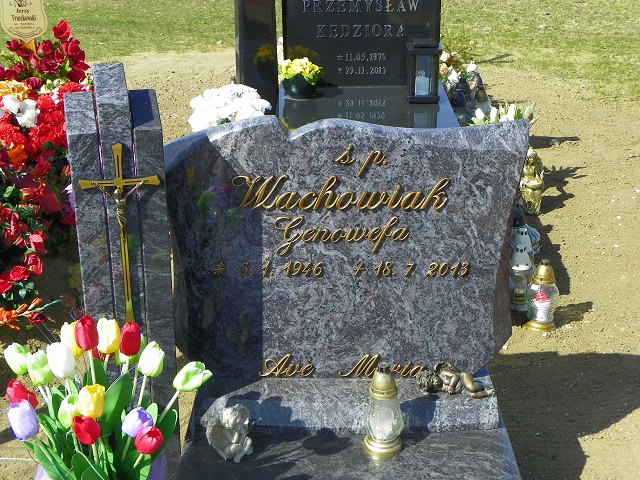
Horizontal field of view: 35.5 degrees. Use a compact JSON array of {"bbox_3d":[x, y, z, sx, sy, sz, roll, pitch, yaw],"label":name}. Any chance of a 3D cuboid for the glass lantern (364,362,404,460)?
[{"bbox_3d":[0.134,0.346,2.079,0.084,0.205,0.084,-1,24,0],"label":"glass lantern"}]

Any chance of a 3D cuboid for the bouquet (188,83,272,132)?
[{"bbox_3d":[-0.384,-0.506,4.370,0.360,0.350,0.330,-1,24,0],"label":"bouquet"}]

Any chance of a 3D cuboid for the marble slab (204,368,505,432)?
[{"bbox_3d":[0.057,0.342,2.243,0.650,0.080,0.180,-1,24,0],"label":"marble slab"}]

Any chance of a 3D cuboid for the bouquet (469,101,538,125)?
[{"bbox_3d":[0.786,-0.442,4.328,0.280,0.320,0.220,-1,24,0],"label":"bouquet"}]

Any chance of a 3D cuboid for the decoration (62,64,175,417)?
[{"bbox_3d":[-0.378,0.137,2.017,0.170,0.978,0.100,-6,24,-11],"label":"decoration"}]

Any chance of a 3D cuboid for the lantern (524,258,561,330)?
[{"bbox_3d":[0.718,0.172,3.223,0.110,0.230,0.110,-1,24,0],"label":"lantern"}]

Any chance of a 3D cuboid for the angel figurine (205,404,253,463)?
[{"bbox_3d":[-0.191,0.394,2.099,0.095,0.106,0.078,-8,25,-16],"label":"angel figurine"}]

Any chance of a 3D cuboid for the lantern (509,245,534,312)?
[{"bbox_3d":[0.677,0.125,3.333,0.090,0.226,0.090,-1,24,0],"label":"lantern"}]

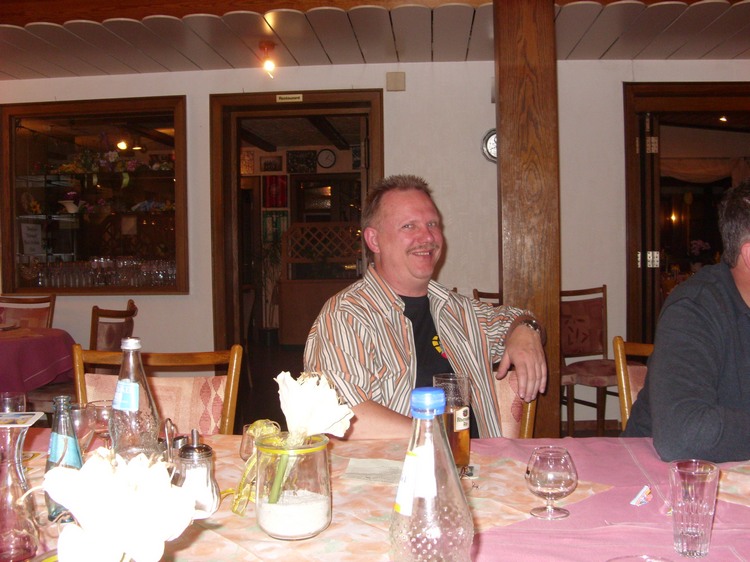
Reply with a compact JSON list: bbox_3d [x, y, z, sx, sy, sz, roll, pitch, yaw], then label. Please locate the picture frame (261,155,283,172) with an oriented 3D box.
[{"bbox_3d":[-1.345,-1.528,10.700,0.285,0.210,0.030,-1,2,4],"label":"picture frame"}]

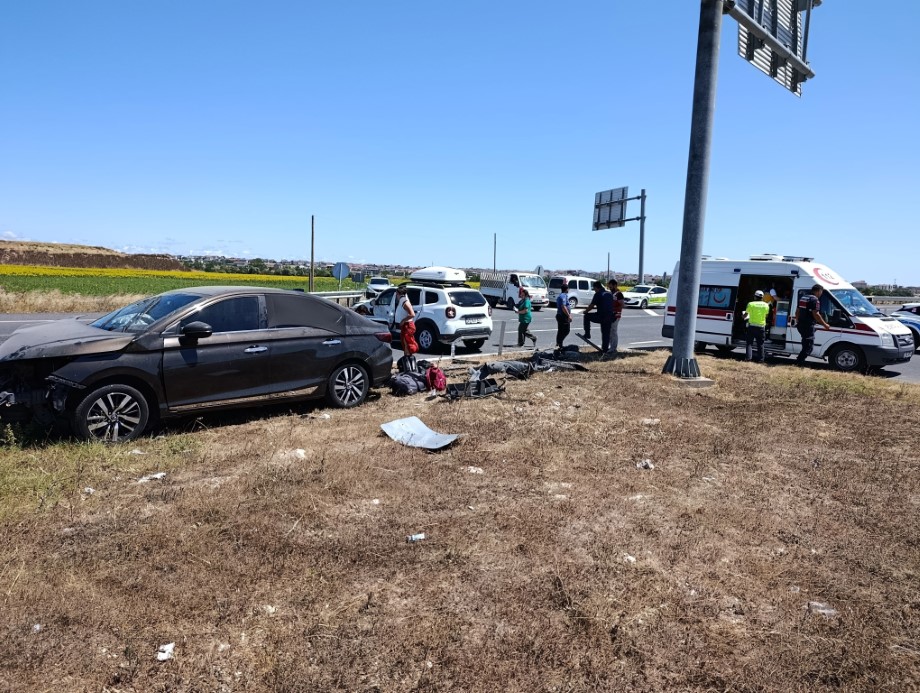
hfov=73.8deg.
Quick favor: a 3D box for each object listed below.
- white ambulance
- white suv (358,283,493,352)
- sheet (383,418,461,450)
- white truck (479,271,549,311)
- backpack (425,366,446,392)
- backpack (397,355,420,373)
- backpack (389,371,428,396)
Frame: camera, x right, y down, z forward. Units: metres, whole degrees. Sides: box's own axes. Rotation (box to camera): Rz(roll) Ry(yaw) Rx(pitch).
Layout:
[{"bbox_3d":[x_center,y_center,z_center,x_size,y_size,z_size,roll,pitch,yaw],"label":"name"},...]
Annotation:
[{"bbox_3d":[8.392,-0.962,15.931,2.000,2.720,5.680,-4,9,-40],"label":"white ambulance"},{"bbox_3d":[-1.177,-0.882,16.892,4.341,1.690,1.840,8,10,44],"label":"white suv"},{"bbox_3d":[-0.386,0.872,6.252,0.650,0.140,0.570,6,8,31],"label":"sheet"},{"bbox_3d":[2.891,-3.057,33.294,1.760,2.000,4.850,-1,8,-24],"label":"white truck"},{"bbox_3d":[-0.358,0.458,9.176,0.310,0.380,0.230,-1,7,-18],"label":"backpack"},{"bbox_3d":[-0.851,0.342,9.969,0.330,0.430,0.250,0,7,-10],"label":"backpack"},{"bbox_3d":[-0.726,0.518,8.921,0.500,0.280,0.360,0,7,-15],"label":"backpack"}]

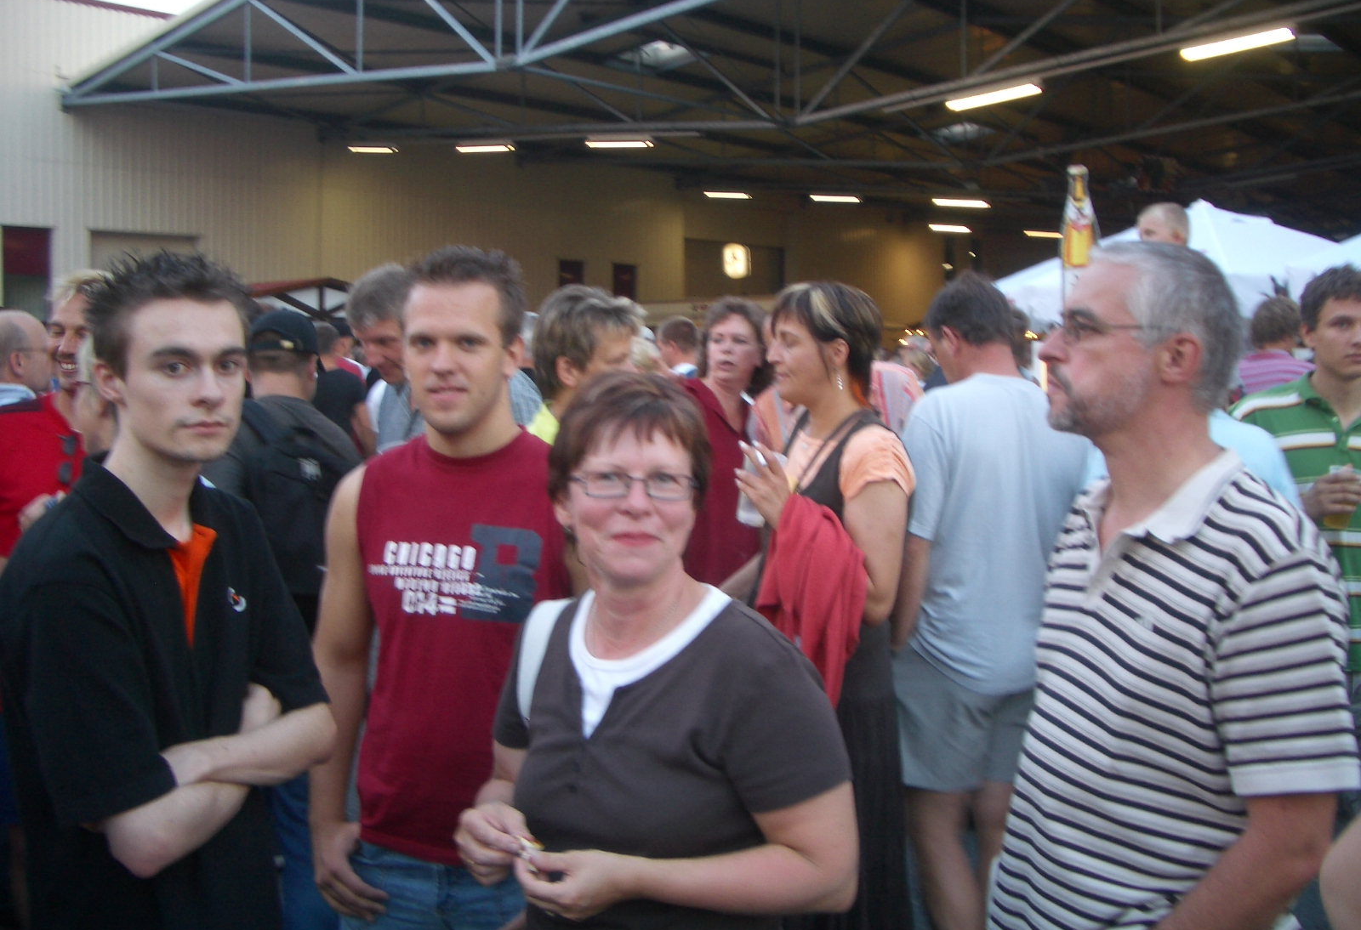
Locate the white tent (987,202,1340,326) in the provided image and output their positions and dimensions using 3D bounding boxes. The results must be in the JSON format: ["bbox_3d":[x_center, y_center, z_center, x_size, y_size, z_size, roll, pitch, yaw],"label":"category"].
[{"bbox_3d":[5.150,-1.091,13.707,3.000,3.020,3.000,-3,6,-30],"label":"white tent"}]

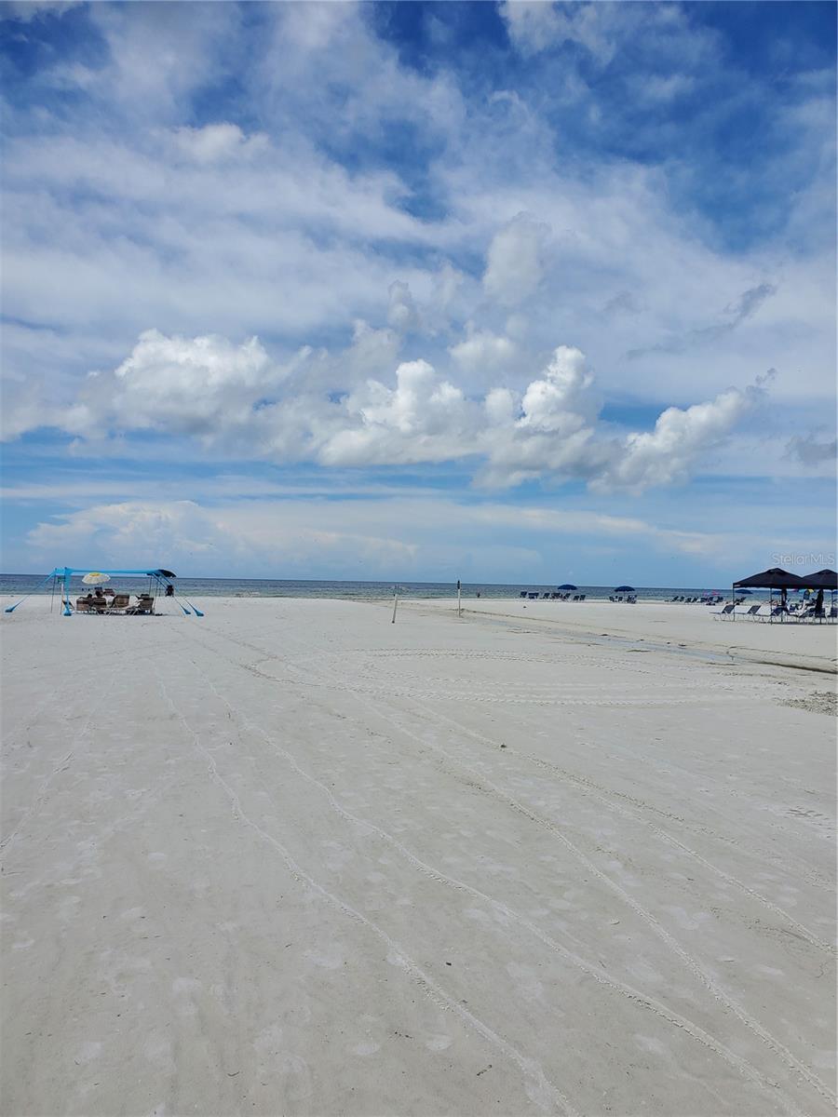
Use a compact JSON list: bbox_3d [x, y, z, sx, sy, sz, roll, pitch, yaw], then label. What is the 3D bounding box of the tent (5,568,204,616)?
[{"bbox_3d":[-13.350,1.430,36.100,7.700,1.970,4.000,2,-2,-23],"label":"tent"}]

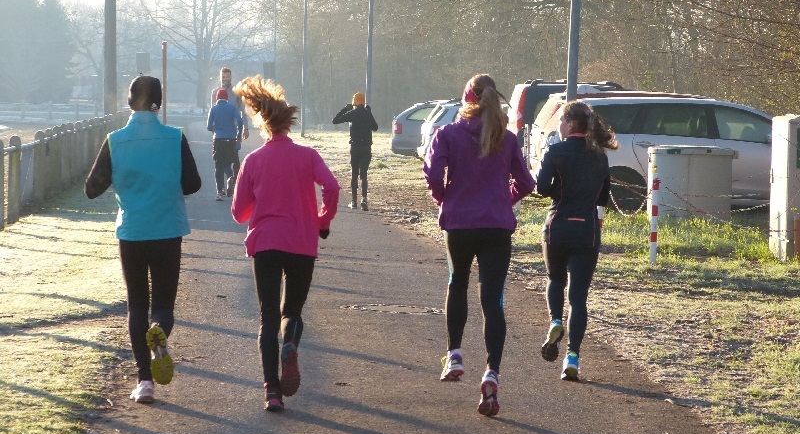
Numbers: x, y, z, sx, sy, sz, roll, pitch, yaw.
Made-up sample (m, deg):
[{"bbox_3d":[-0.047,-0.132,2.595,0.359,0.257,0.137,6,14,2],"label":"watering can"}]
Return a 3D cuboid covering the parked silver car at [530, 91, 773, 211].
[{"bbox_3d":[4.407,-0.944,42.914,4.650,1.630,1.840,1,2,-11],"label":"parked silver car"}]

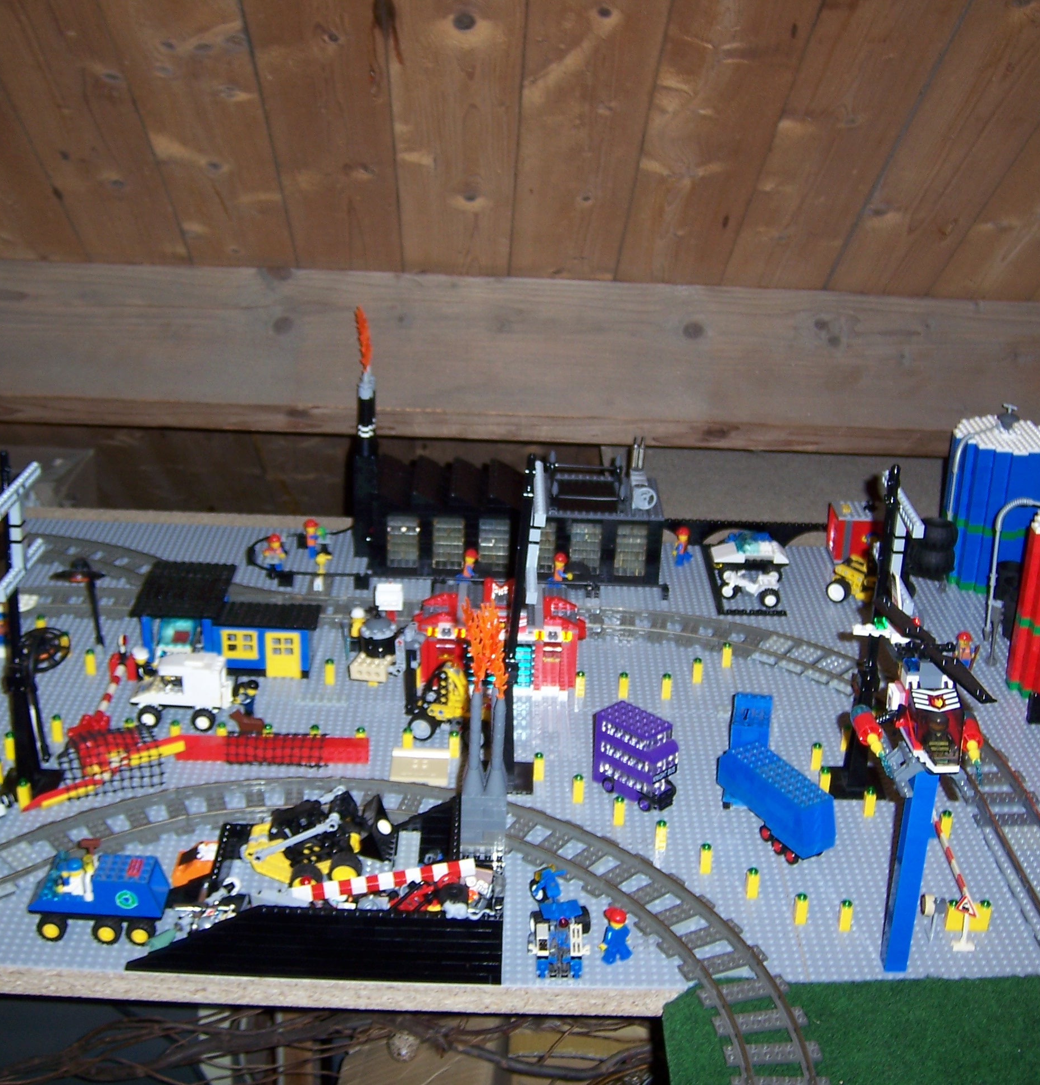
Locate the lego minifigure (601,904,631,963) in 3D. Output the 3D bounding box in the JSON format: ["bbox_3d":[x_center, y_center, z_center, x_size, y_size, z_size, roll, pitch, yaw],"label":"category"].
[{"bbox_3d":[0.068,0.276,1.066,0.024,0.041,0.018,-18,31,-37],"label":"lego minifigure"}]

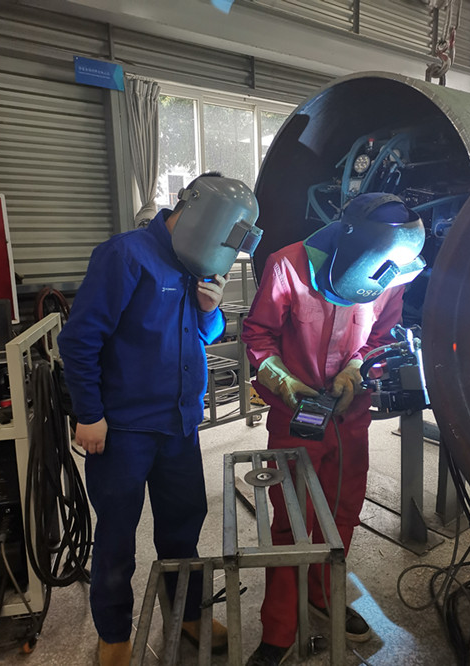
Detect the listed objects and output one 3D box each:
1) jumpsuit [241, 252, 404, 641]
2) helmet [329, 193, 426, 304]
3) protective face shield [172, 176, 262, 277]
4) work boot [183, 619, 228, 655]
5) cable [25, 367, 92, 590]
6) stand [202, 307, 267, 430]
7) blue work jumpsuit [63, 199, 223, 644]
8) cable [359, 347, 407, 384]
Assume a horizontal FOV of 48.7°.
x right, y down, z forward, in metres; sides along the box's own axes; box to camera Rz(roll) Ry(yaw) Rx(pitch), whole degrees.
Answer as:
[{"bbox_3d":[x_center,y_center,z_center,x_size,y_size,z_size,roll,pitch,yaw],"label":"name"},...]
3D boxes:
[{"bbox_3d":[0.258,0.370,1.717,0.520,1.360,0.430,-2,10,-1],"label":"jumpsuit"},{"bbox_3d":[0.423,-0.244,1.520,0.235,0.255,0.305,-11,-32,-50],"label":"helmet"},{"bbox_3d":[-0.052,-0.318,1.550,0.250,0.300,0.225,33,14,22],"label":"protective face shield"},{"bbox_3d":[-0.118,1.022,1.905,0.110,0.140,0.295,-10,12,-41],"label":"work boot"},{"bbox_3d":[-0.642,0.507,1.890,0.180,0.840,0.300,-3,10,-6],"label":"cable"},{"bbox_3d":[-0.042,0.239,4.178,0.550,0.970,0.800,7,13,44],"label":"stand"},{"bbox_3d":[-0.283,0.335,1.738,0.430,1.440,0.520,5,12,36],"label":"blue work jumpsuit"},{"bbox_3d":[0.434,0.095,1.520,0.145,0.115,0.100,-2,10,0],"label":"cable"}]

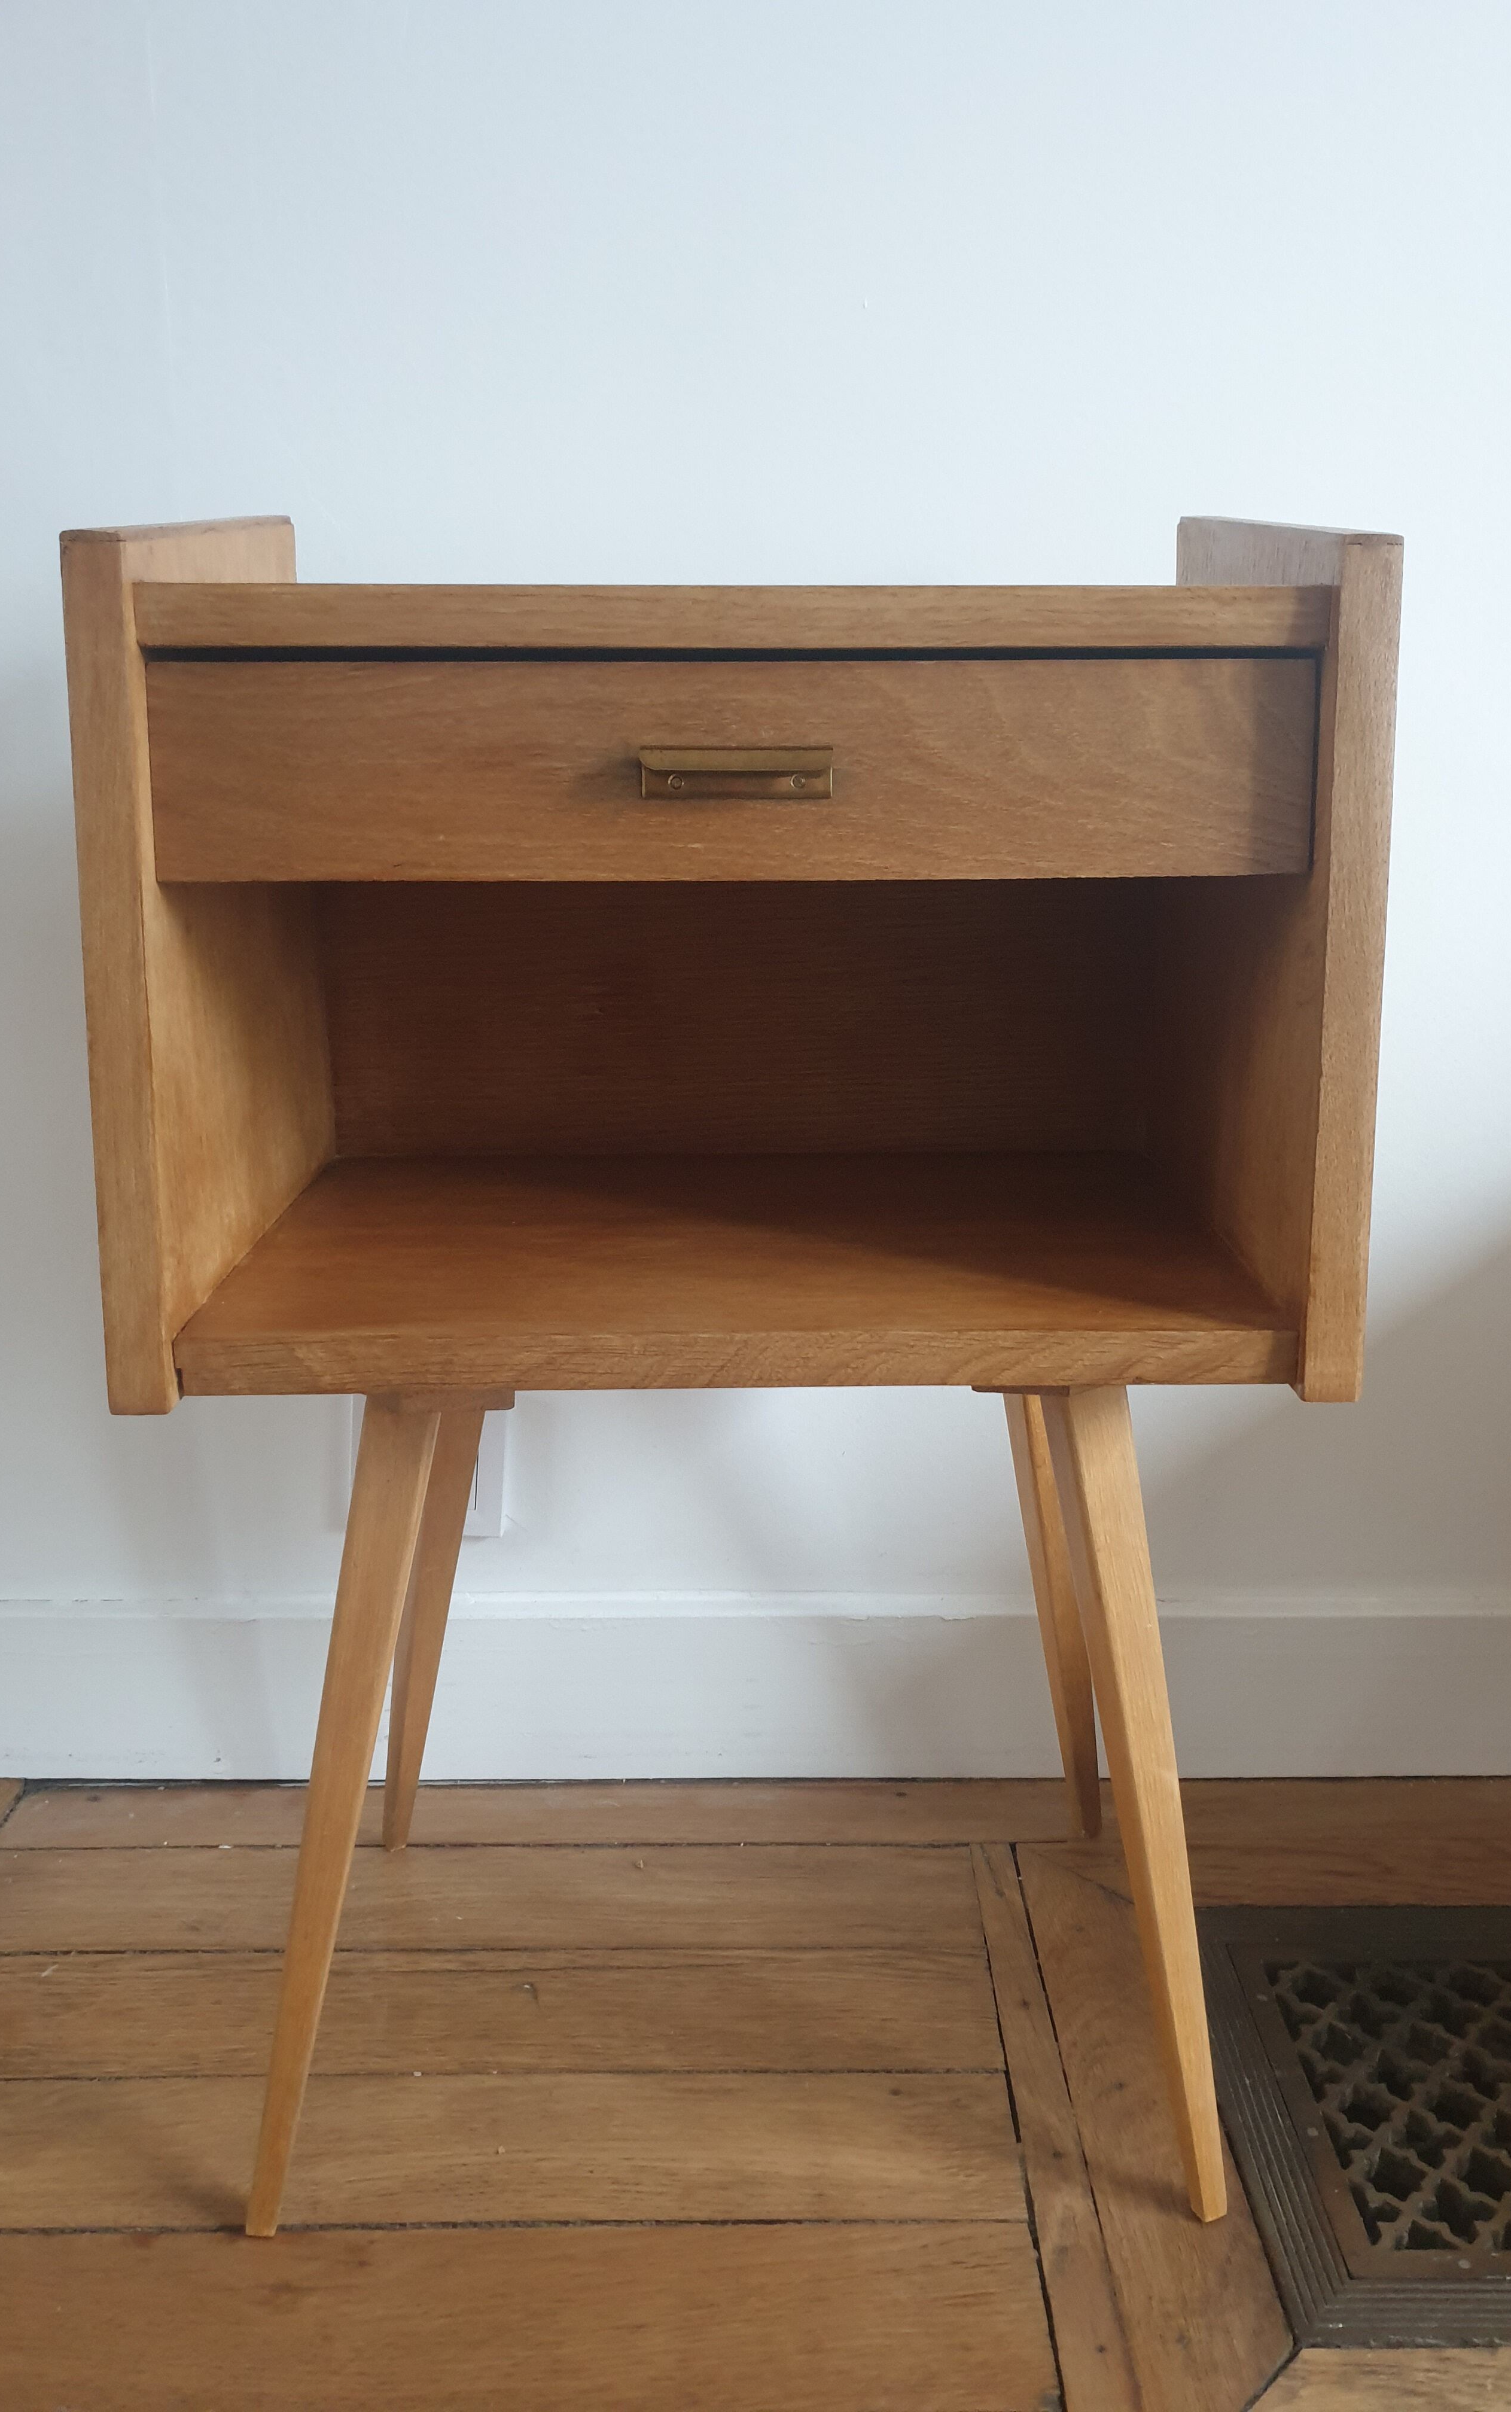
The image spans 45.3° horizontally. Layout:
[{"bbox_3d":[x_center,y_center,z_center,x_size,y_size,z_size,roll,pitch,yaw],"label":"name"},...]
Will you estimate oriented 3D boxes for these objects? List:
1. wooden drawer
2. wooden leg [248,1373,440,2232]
[{"bbox_3d":[-0.007,-0.168,0.685,0.377,0.070,0.225,0,15,-1],"label":"wooden drawer"},{"bbox_3d":[-0.159,0.230,0.682,0.029,0.352,0.028,10,8,-10],"label":"wooden leg"}]

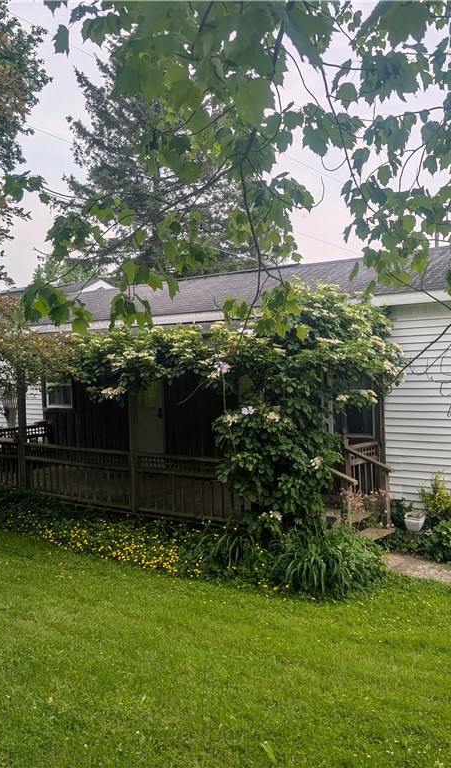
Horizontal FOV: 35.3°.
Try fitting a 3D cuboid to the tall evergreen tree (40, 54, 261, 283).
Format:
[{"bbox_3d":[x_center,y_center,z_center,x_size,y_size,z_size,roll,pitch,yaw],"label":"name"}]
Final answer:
[{"bbox_3d":[-3.041,-6.211,29.706,9.300,17.500,9.300,-2,2,-5],"label":"tall evergreen tree"}]

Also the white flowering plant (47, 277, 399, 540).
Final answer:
[{"bbox_3d":[-0.238,0.511,9.117,4.450,2.950,2.150,-1,2,39],"label":"white flowering plant"}]

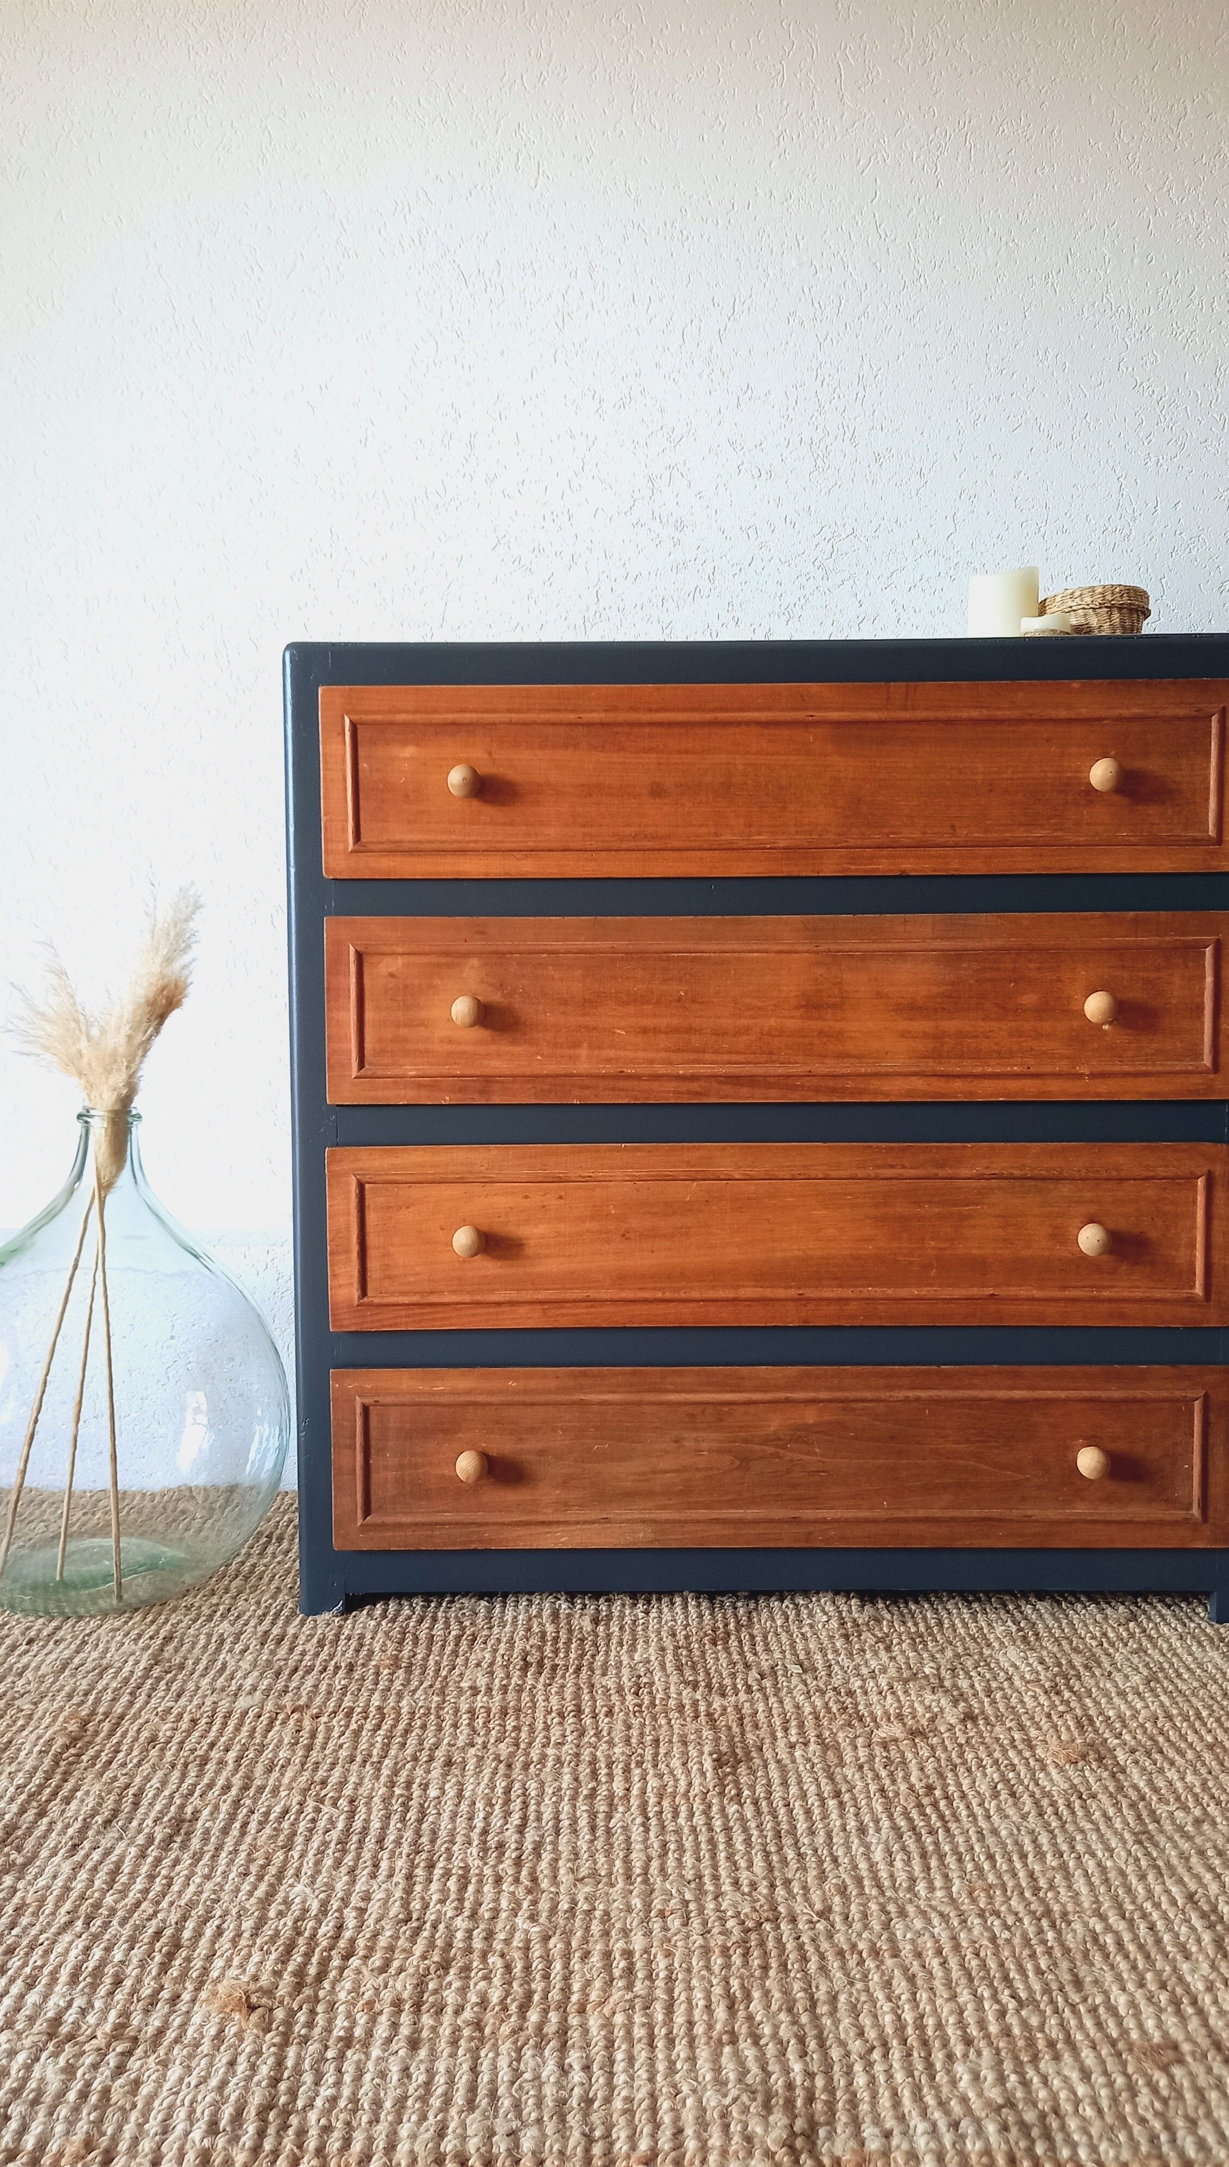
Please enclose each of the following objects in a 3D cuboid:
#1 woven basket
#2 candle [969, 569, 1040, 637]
[{"bbox_3d":[0.482,-0.452,1.582,0.114,0.073,0.114,0,4,1],"label":"woven basket"},{"bbox_3d":[0.390,-0.460,1.567,0.069,0.093,0.069,0,4,1],"label":"candle"}]

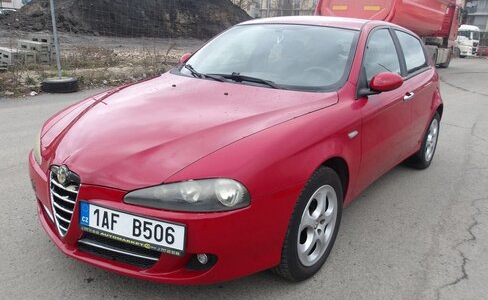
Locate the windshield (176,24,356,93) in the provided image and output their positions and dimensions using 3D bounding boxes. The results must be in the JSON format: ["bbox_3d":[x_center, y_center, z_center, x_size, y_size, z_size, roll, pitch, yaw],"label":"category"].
[{"bbox_3d":[0.140,-0.684,2.738,1.400,0.125,0.840,15,53,35],"label":"windshield"}]

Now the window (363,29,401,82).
[{"bbox_3d":[0.921,-0.658,2.616,0.050,0.410,0.810,-17,0,40],"label":"window"}]

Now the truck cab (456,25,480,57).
[{"bbox_3d":[25.084,-12.318,42.982,2.400,3.350,2.200,-11,21,-38],"label":"truck cab"}]

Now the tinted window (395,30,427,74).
[{"bbox_3d":[1.476,-0.856,3.310,0.050,0.385,0.740,-17,2,37],"label":"tinted window"}]

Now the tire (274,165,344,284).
[{"bbox_3d":[0.321,0.379,2.081,0.205,0.632,0.632,15,21,35],"label":"tire"}]

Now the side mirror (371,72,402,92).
[{"bbox_3d":[0.850,-0.406,2.260,0.205,0.135,0.130,15,21,35],"label":"side mirror"}]

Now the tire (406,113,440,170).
[{"bbox_3d":[1.886,-0.131,4.023,0.205,0.632,0.632,15,21,35],"label":"tire"}]

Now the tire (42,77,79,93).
[{"bbox_3d":[-3.720,-1.306,7.724,0.650,0.220,0.650,15,21,35],"label":"tire"}]

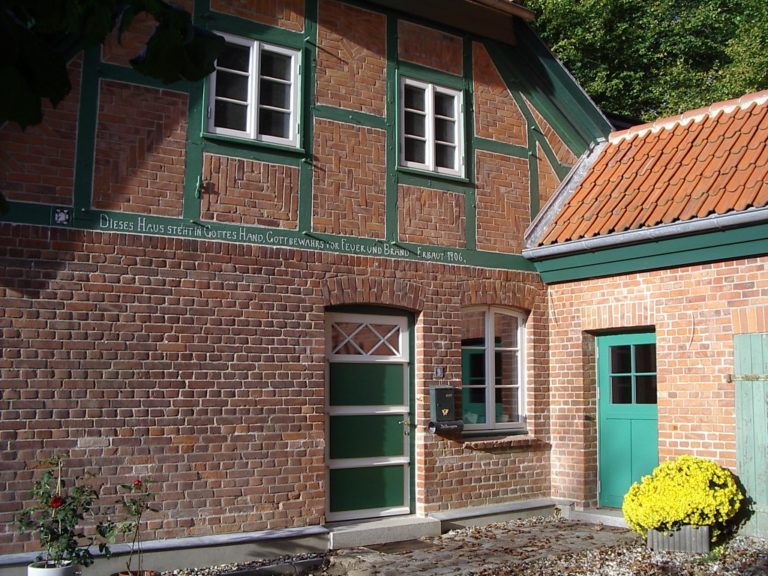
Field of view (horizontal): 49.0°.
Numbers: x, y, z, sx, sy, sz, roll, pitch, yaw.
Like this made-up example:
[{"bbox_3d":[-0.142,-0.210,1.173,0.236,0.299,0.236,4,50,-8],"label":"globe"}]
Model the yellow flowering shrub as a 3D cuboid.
[{"bbox_3d":[2.719,1.908,7.680,1.060,0.780,0.880,-2,-7,14],"label":"yellow flowering shrub"}]

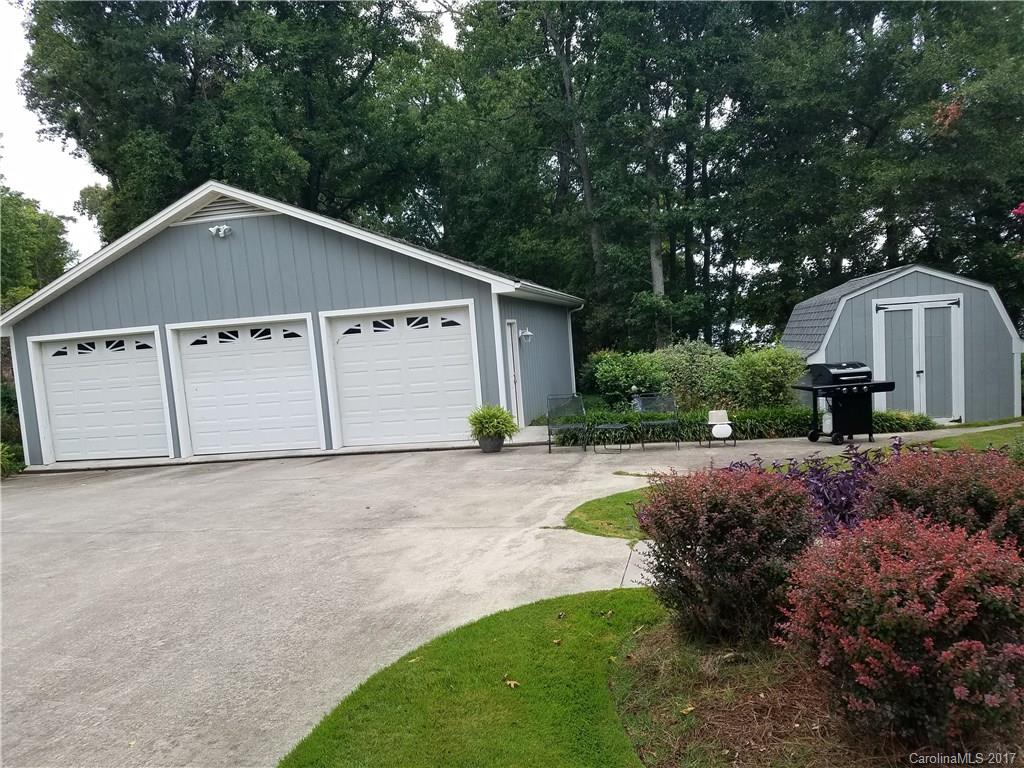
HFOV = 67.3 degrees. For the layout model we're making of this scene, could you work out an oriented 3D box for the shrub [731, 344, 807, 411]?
[{"bbox_3d":[4.754,-0.071,14.200,1.330,1.280,1.300,-3,5,19],"label":"shrub"}]

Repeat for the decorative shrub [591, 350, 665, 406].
[{"bbox_3d":[2.246,0.027,14.700,1.380,1.300,1.300,-4,5,9],"label":"decorative shrub"}]

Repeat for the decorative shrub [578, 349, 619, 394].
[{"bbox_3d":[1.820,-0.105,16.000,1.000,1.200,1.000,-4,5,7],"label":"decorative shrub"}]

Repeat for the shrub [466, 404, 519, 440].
[{"bbox_3d":[-0.322,0.662,13.050,0.860,0.600,0.860,-5,5,-2],"label":"shrub"}]

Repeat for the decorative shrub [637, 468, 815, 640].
[{"bbox_3d":[1.340,1.033,4.850,1.070,1.000,1.050,-3,5,15],"label":"decorative shrub"}]

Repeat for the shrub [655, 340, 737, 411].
[{"bbox_3d":[3.436,-0.073,14.400,1.500,1.450,1.400,-3,5,13],"label":"shrub"}]

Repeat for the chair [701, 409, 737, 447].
[{"bbox_3d":[3.157,0.671,11.825,0.450,0.580,0.440,-5,5,-5],"label":"chair"}]

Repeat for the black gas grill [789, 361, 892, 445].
[{"bbox_3d":[4.879,0.288,11.350,1.280,1.150,0.580,-5,5,-8],"label":"black gas grill"}]

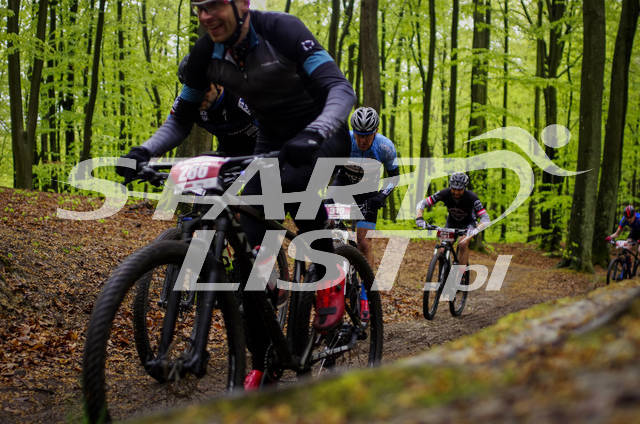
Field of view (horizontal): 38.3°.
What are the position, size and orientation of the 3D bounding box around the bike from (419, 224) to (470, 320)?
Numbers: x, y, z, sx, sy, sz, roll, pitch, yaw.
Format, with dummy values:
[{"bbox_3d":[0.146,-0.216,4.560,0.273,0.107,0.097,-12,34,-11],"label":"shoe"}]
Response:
[{"bbox_3d":[1.400,0.650,10.150,0.700,1.030,1.830,5,-2,22],"label":"bike"}]

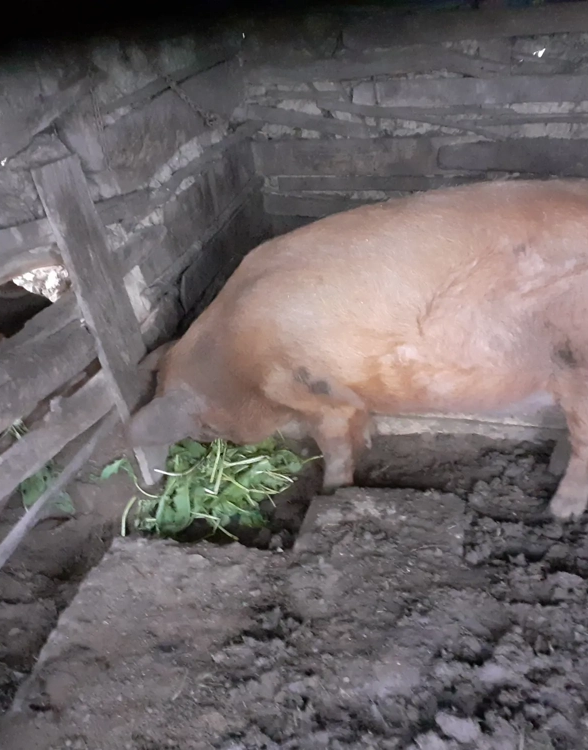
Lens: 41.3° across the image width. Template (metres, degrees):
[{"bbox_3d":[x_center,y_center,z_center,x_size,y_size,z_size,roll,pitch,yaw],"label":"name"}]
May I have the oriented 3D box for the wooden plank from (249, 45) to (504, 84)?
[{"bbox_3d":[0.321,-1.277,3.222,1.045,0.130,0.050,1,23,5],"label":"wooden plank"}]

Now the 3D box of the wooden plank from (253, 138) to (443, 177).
[{"bbox_3d":[0.221,-0.947,3.373,0.793,0.154,0.050,1,23,5],"label":"wooden plank"}]

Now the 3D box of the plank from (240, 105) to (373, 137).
[{"bbox_3d":[0.058,-1.087,3.330,0.591,0.068,0.050,8,24,3],"label":"plank"}]

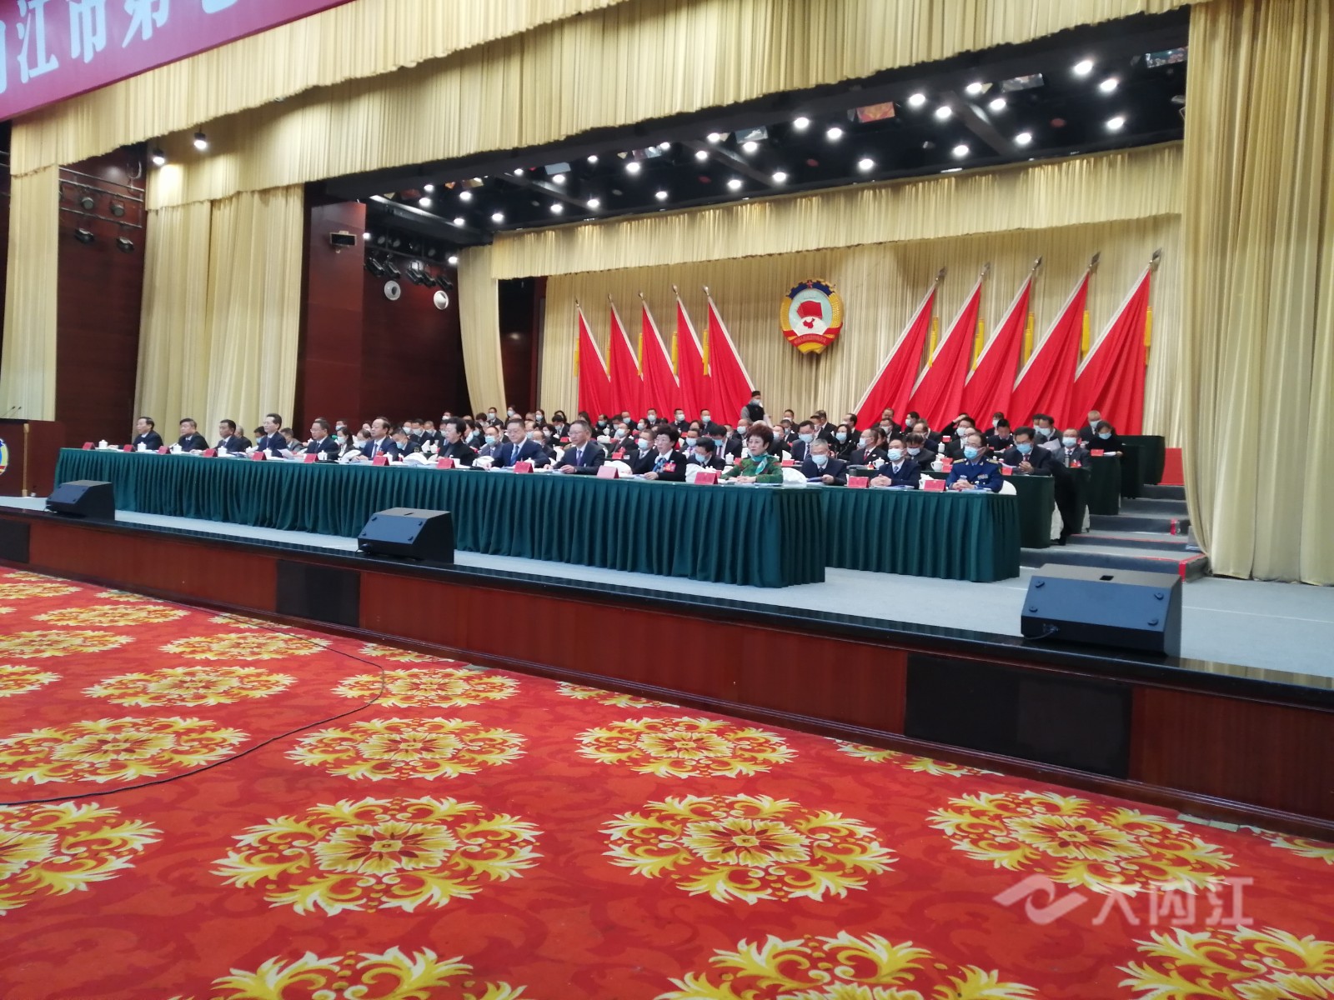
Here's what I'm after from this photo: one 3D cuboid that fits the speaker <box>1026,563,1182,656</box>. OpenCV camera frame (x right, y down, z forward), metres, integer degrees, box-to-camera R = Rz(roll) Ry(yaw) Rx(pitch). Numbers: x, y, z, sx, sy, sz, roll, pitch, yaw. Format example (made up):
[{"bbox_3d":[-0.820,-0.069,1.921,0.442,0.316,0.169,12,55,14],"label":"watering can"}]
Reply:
[{"bbox_3d":[2.265,0.590,5.431,0.688,0.433,0.440,4,3,37],"label":"speaker"}]

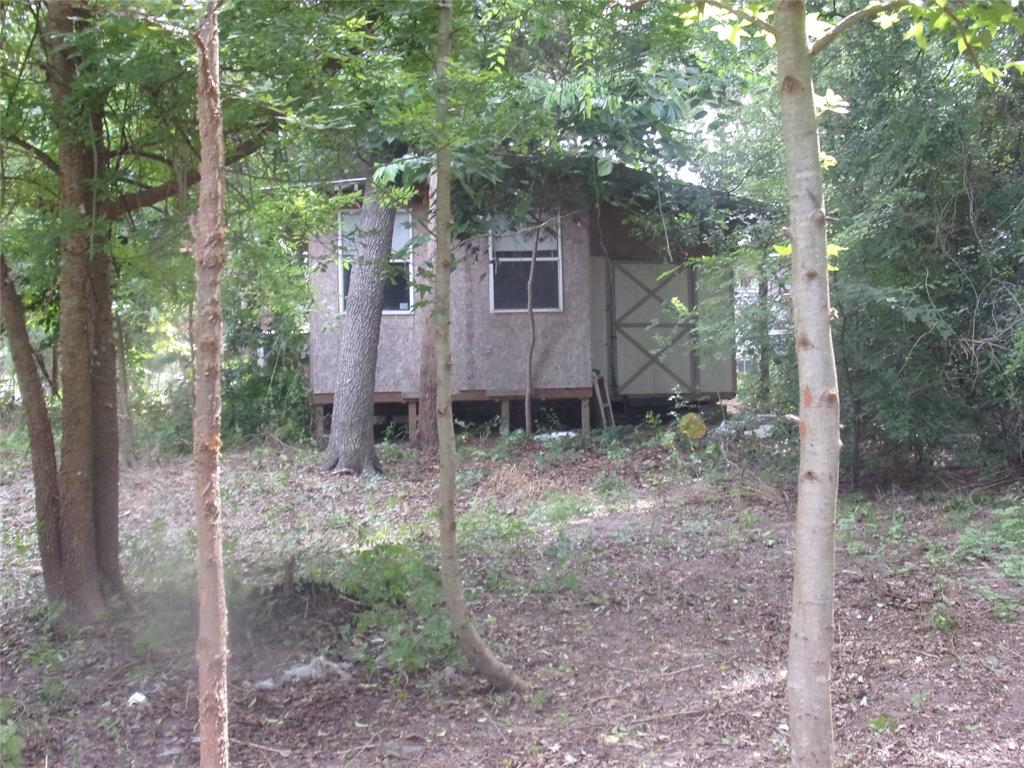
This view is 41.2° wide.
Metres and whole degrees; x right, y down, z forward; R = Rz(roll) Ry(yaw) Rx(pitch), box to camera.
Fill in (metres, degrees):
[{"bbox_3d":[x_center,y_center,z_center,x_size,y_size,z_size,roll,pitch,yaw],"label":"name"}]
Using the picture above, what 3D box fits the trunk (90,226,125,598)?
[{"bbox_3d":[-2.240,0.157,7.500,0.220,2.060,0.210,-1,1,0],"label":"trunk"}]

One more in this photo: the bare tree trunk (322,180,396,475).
[{"bbox_3d":[-1.580,-0.585,14.100,0.720,3.060,0.620,-1,1,0],"label":"bare tree trunk"}]

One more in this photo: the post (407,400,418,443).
[{"bbox_3d":[-1.236,0.466,16.900,0.110,0.530,0.110,-1,1,-7],"label":"post"}]

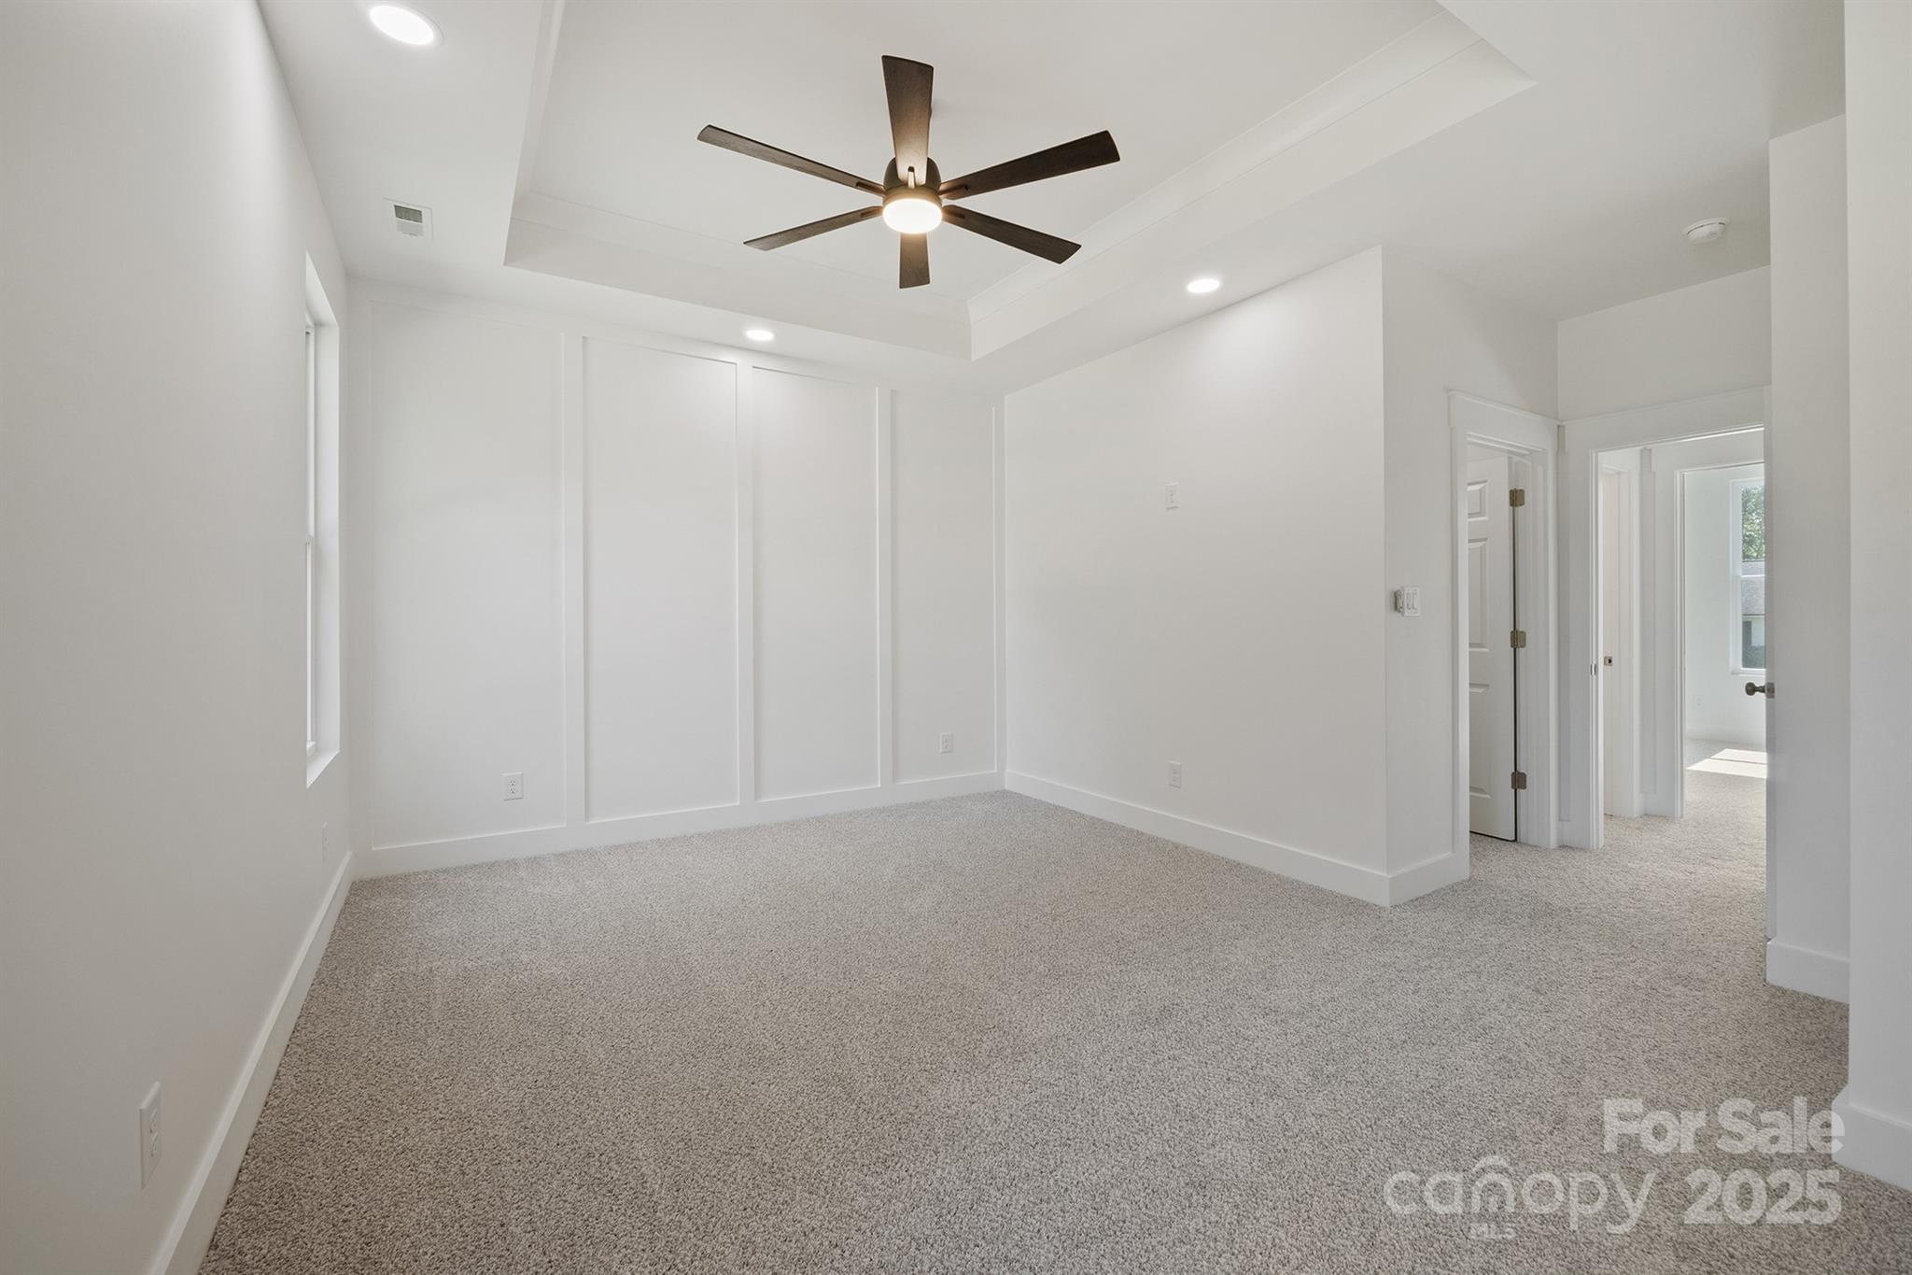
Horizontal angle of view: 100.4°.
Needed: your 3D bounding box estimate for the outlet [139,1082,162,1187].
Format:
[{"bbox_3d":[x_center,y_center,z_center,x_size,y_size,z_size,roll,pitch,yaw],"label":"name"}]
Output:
[{"bbox_3d":[-1.291,0.802,1.278,0.009,0.123,0.080,0,0,-32],"label":"outlet"}]

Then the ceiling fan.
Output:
[{"bbox_3d":[-0.154,-1.702,2.897,1.460,0.420,1.500,0,0,-2],"label":"ceiling fan"}]

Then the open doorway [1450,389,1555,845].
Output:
[{"bbox_3d":[2.679,0.008,3.908,1.000,2.160,0.140,0,0,-32],"label":"open doorway"}]

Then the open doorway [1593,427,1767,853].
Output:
[{"bbox_3d":[3.513,0.069,3.735,0.130,2.040,0.820,0,0,-32],"label":"open doorway"}]

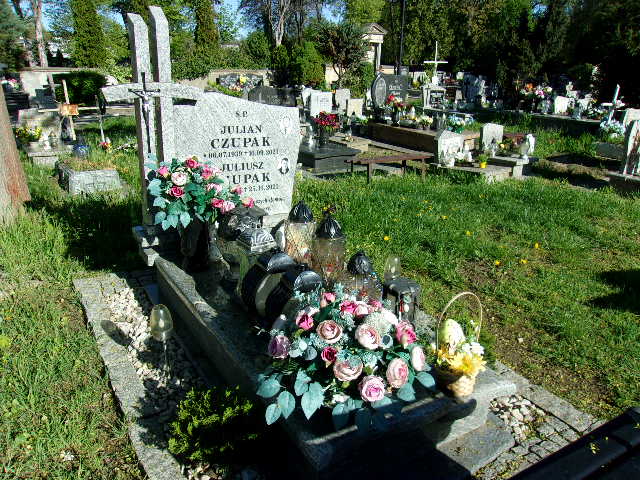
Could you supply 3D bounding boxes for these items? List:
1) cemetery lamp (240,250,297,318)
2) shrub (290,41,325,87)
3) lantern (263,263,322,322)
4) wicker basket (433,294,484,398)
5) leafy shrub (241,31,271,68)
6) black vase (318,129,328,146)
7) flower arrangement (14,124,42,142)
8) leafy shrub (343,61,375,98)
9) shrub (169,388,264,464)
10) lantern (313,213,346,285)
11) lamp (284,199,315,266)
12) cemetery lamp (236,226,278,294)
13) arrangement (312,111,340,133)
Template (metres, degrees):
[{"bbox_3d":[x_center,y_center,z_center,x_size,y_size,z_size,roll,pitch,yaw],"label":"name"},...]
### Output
[{"bbox_3d":[-0.249,0.187,2.421,0.220,0.275,0.200,-8,20,-30],"label":"cemetery lamp"},{"bbox_3d":[-0.518,-7.172,21.000,1.450,2.500,1.400,1,18,0],"label":"shrub"},{"bbox_3d":[-0.119,0.218,2.220,0.185,0.240,0.180,-9,21,-30],"label":"lantern"},{"bbox_3d":[0.477,0.370,1.740,0.200,0.360,0.170,6,18,15],"label":"wicker basket"},{"bbox_3d":[-3.444,-10.023,27.000,1.750,2.600,1.700,1,18,0],"label":"leafy shrub"},{"bbox_3d":[0.057,-1.657,8.150,0.160,0.310,0.160,-8,20,-30],"label":"black vase"},{"bbox_3d":[-4.609,-1.685,7.900,0.450,0.290,0.380,-9,20,-30],"label":"flower arrangement"},{"bbox_3d":[1.350,-5.486,17.500,1.150,1.650,1.150,-8,20,-30],"label":"leafy shrub"},{"bbox_3d":[-0.393,0.699,1.860,0.320,0.240,0.310,-8,20,-30],"label":"shrub"},{"bbox_3d":[0.062,0.039,2.856,0.200,0.420,0.200,2,17,-1],"label":"lantern"},{"bbox_3d":[-0.121,-0.074,3.219,0.195,0.410,0.195,2,17,-1],"label":"lamp"},{"bbox_3d":[-0.342,0.076,2.726,0.190,0.300,0.200,-8,20,-30],"label":"cemetery lamp"},{"bbox_3d":[0.106,-1.927,8.120,0.450,0.350,0.380,-8,20,-30],"label":"arrangement"}]

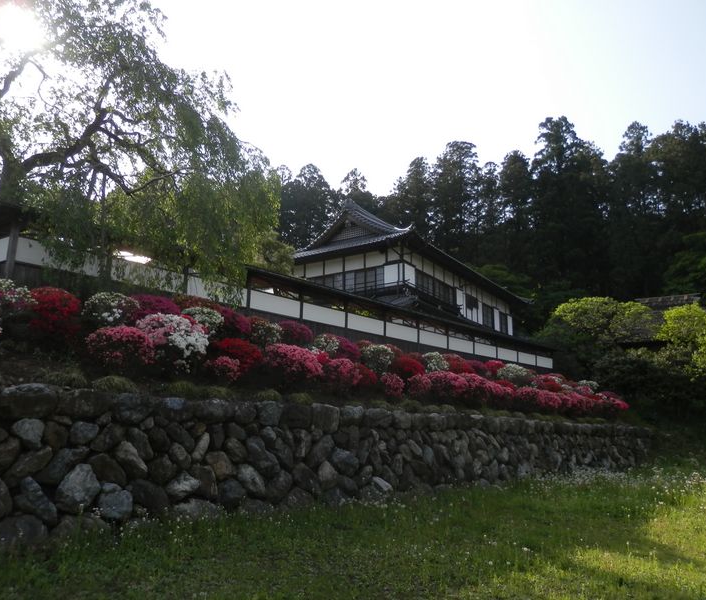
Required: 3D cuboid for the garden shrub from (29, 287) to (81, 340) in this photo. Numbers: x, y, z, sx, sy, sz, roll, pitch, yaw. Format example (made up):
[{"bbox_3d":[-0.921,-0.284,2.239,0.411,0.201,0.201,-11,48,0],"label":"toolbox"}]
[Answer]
[{"bbox_3d":[-5.533,0.251,10.746,0.891,1.004,0.938,-12,-18,40],"label":"garden shrub"}]

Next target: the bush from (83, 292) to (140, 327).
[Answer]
[{"bbox_3d":[-4.976,0.277,11.855,1.097,0.862,1.154,-12,-18,40],"label":"bush"}]

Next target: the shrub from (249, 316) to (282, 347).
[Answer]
[{"bbox_3d":[-2.241,0.860,15.054,0.840,0.860,0.885,0,-14,0],"label":"shrub"}]

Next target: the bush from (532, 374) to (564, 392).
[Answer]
[{"bbox_3d":[9.029,3.900,26.824,1.441,0.847,1.340,1,-14,-3],"label":"bush"}]

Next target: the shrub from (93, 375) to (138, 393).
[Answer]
[{"bbox_3d":[-4.121,1.438,9.945,0.780,0.310,0.660,0,-13,0],"label":"shrub"}]

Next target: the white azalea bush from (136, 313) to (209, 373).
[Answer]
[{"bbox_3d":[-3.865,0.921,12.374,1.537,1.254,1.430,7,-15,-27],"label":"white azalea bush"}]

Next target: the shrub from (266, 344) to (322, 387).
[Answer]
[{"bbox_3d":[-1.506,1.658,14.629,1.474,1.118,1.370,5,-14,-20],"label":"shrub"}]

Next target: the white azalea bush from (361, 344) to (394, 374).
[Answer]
[{"bbox_3d":[0.769,1.899,18.134,0.974,0.964,0.906,0,-14,0],"label":"white azalea bush"}]

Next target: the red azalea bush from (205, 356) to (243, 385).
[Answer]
[{"bbox_3d":[-2.746,1.486,12.168,0.750,0.680,0.710,0,-13,0],"label":"red azalea bush"}]

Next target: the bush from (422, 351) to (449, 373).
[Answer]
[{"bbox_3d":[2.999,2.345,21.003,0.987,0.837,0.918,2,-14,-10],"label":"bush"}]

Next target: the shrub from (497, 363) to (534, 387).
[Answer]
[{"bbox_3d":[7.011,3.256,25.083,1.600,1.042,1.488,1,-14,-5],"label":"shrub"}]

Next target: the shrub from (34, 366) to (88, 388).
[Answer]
[{"bbox_3d":[-4.754,1.246,9.351,0.860,0.340,0.730,0,-13,0],"label":"shrub"}]

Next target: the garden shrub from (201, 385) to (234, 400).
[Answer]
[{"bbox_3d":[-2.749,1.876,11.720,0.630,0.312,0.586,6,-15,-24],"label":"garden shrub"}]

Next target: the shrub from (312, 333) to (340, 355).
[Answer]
[{"bbox_3d":[-0.778,1.311,16.648,0.770,0.749,0.810,0,-14,0],"label":"shrub"}]

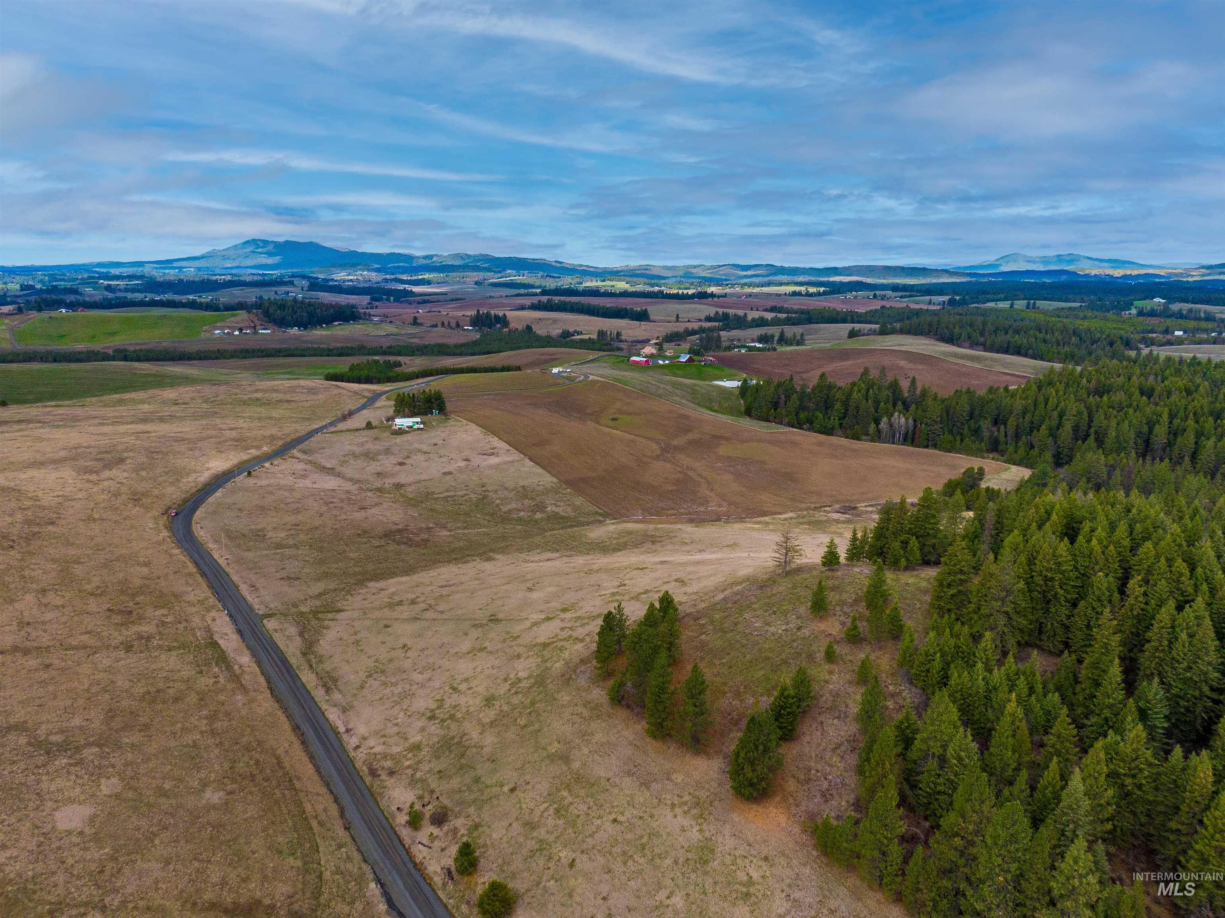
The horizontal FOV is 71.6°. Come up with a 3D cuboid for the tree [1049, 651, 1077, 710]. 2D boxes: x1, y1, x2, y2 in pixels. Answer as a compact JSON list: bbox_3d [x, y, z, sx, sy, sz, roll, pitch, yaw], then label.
[{"bbox_3d":[86.820,43.090,163.520,5.190,12.640,5.190,0,13,0],"label":"tree"}]

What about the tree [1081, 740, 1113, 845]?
[{"bbox_3d":[93.160,65.430,164.720,7.060,23.140,7.060,0,12,0],"label":"tree"}]

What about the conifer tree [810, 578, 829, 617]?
[{"bbox_3d":[60.630,40.520,248.560,5.180,11.610,5.180,0,12,0],"label":"conifer tree"}]

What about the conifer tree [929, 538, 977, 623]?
[{"bbox_3d":[98.010,35.260,243.360,13.170,26.120,13.170,0,12,0],"label":"conifer tree"}]

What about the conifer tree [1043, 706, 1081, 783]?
[{"bbox_3d":[76.010,48.090,143.460,6.120,13.610,6.120,0,13,0],"label":"conifer tree"}]

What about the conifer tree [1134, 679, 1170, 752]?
[{"bbox_3d":[95.950,45.710,151.050,6.280,14.970,6.280,0,13,0],"label":"conifer tree"}]

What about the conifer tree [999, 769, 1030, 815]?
[{"bbox_3d":[80.870,67.480,167.770,5.480,13.820,5.480,0,12,0],"label":"conifer tree"}]

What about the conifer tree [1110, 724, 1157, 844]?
[{"bbox_3d":[100.930,63.700,164.920,8.740,26.430,8.740,0,12,0],"label":"conifer tree"}]

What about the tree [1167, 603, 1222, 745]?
[{"bbox_3d":[106.010,39.280,154.540,9.800,28.000,9.800,0,13,0],"label":"tree"}]

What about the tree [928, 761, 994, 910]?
[{"bbox_3d":[45.610,49.880,110.840,8.360,22.330,8.360,0,13,0],"label":"tree"}]

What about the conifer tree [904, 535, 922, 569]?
[{"bbox_3d":[82.130,25.390,232.030,4.820,9.340,4.820,0,13,0],"label":"conifer tree"}]

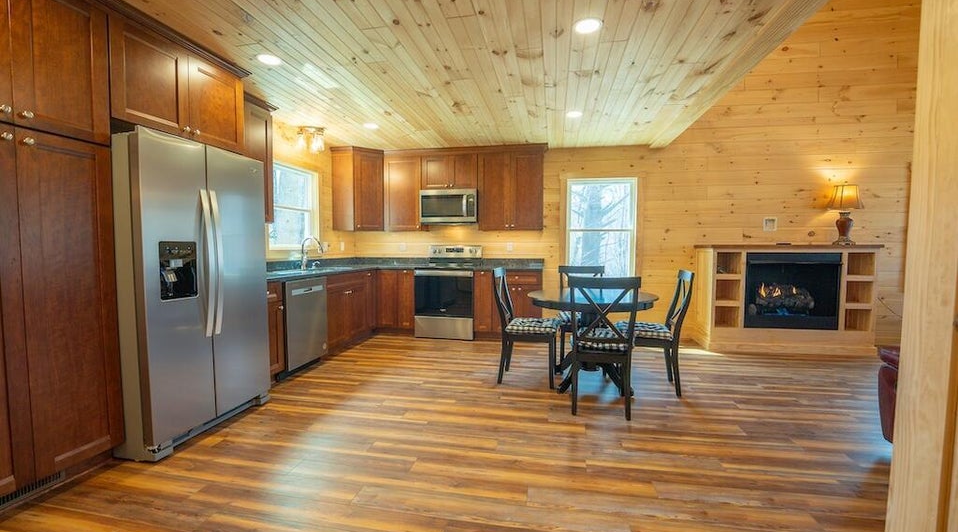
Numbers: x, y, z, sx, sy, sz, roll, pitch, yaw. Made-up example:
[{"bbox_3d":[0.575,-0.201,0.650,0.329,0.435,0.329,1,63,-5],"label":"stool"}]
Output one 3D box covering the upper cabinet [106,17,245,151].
[{"bbox_3d":[-2.117,-1.057,2.377,0.602,0.525,0.890,1,3,10],"label":"upper cabinet"}]

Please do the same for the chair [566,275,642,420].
[{"bbox_3d":[0.888,0.558,2.759,0.465,0.970,0.517,1,3,11],"label":"chair"}]

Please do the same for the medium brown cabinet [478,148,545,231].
[{"bbox_3d":[0.443,-0.993,4.942,0.857,1.064,0.343,1,3,11],"label":"medium brown cabinet"}]

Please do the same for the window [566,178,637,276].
[{"bbox_3d":[1.621,-0.473,4.973,0.890,1.345,0.100,1,3,10],"label":"window"}]

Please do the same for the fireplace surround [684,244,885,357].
[{"bbox_3d":[3.505,0.363,4.341,1.690,1.199,0.488,1,3,11],"label":"fireplace surround"}]

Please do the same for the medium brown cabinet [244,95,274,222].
[{"bbox_3d":[-2.119,-0.893,3.158,0.320,1.025,0.627,1,3,10],"label":"medium brown cabinet"}]

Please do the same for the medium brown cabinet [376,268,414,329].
[{"bbox_3d":[-1.022,0.452,5.169,0.556,0.836,0.607,1,3,11],"label":"medium brown cabinet"}]

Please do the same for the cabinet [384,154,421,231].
[{"bbox_3d":[-1.007,-1.000,5.225,0.535,1.035,0.322,1,3,10],"label":"cabinet"}]

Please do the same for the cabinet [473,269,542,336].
[{"bbox_3d":[0.411,0.496,4.902,0.846,0.885,0.595,1,3,10],"label":"cabinet"}]

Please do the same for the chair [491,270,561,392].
[{"bbox_3d":[0.424,0.528,3.339,0.520,0.985,0.475,1,3,15],"label":"chair"}]

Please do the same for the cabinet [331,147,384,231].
[{"bbox_3d":[-1.598,-1.016,5.192,0.608,1.065,0.600,1,3,10],"label":"cabinet"}]

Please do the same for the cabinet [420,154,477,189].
[{"bbox_3d":[-0.353,-1.261,5.090,0.768,0.498,0.333,1,3,11],"label":"cabinet"}]

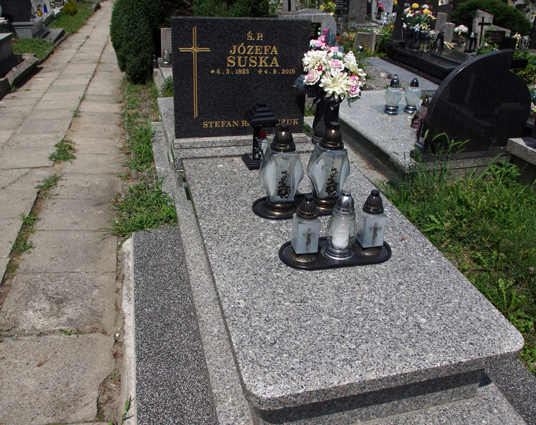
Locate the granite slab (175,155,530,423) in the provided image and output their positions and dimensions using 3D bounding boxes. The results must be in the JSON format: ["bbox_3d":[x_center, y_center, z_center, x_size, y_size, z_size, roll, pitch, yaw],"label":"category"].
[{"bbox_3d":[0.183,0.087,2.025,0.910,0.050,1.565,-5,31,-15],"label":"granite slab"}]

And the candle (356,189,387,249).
[{"bbox_3d":[0.404,0.018,1.832,0.083,0.216,0.083,-4,28,-15],"label":"candle"}]

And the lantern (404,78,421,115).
[{"bbox_3d":[1.330,-1.057,4.349,0.140,0.284,0.140,-5,26,-15],"label":"lantern"}]

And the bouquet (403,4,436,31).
[{"bbox_3d":[2.054,-2.644,6.500,0.400,0.380,0.360,-4,27,-16],"label":"bouquet"}]

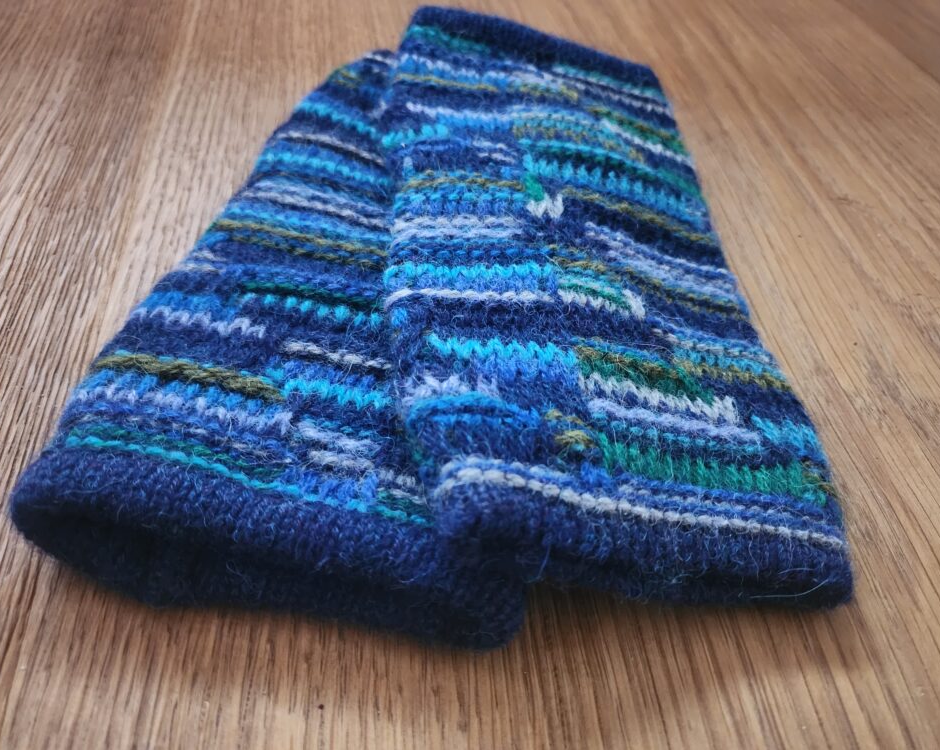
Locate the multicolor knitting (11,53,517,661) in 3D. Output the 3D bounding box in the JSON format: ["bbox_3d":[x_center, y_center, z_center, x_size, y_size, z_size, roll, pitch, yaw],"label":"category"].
[{"bbox_3d":[-0.014,-0.037,0.182,0.094,0.021,0.193,11,50,9],"label":"multicolor knitting"}]

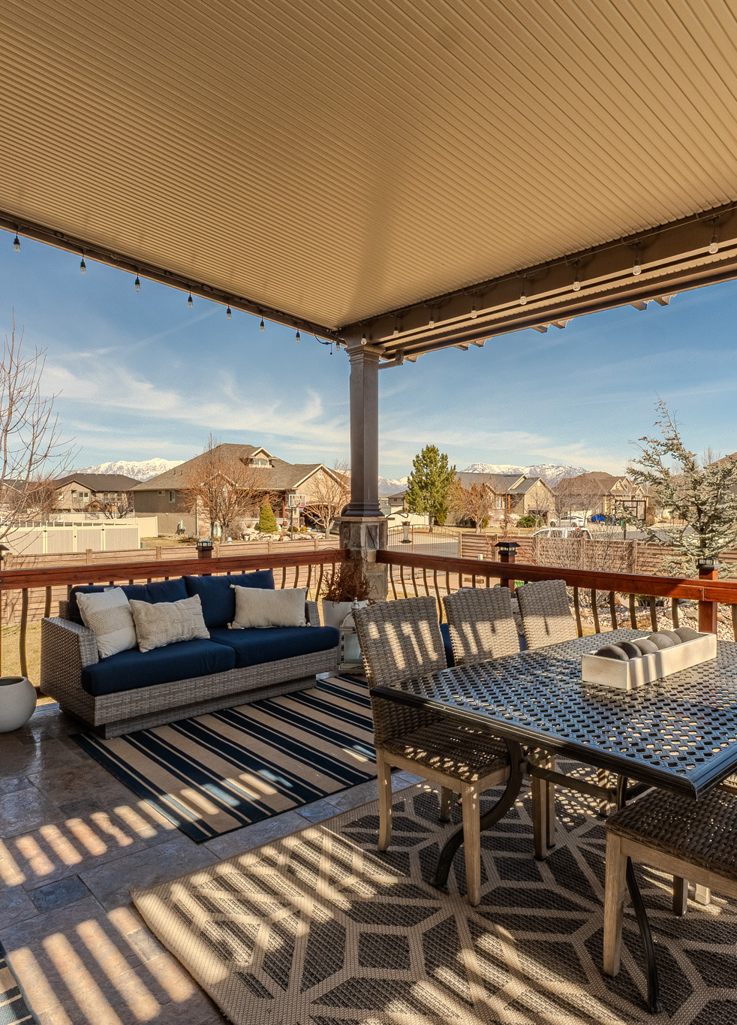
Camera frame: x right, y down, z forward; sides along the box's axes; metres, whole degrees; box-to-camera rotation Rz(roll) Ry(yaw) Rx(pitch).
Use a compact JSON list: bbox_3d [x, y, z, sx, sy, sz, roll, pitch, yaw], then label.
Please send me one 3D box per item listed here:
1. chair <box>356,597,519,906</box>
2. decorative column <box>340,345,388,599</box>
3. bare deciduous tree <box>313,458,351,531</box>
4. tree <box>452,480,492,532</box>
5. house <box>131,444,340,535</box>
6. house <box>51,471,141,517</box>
[{"bbox_3d":[0.331,0.893,2.622,0.490,0.975,0.645,-1,2,-44],"label":"chair"},{"bbox_3d":[-0.036,-0.162,6.400,0.420,2.950,0.420,-1,1,-42],"label":"decorative column"},{"bbox_3d":[-2.956,-0.644,48.500,3.700,5.250,3.700,0,1,-3],"label":"bare deciduous tree"},{"bbox_3d":[9.024,-0.379,55.000,3.700,4.450,3.700,0,1,9],"label":"tree"},{"bbox_3d":[-10.800,-2.005,55.000,16.000,7.600,13.000,-1,1,-42],"label":"house"},{"bbox_3d":[-39.419,-1.809,92.000,14.500,7.400,11.500,-1,1,-42],"label":"house"}]

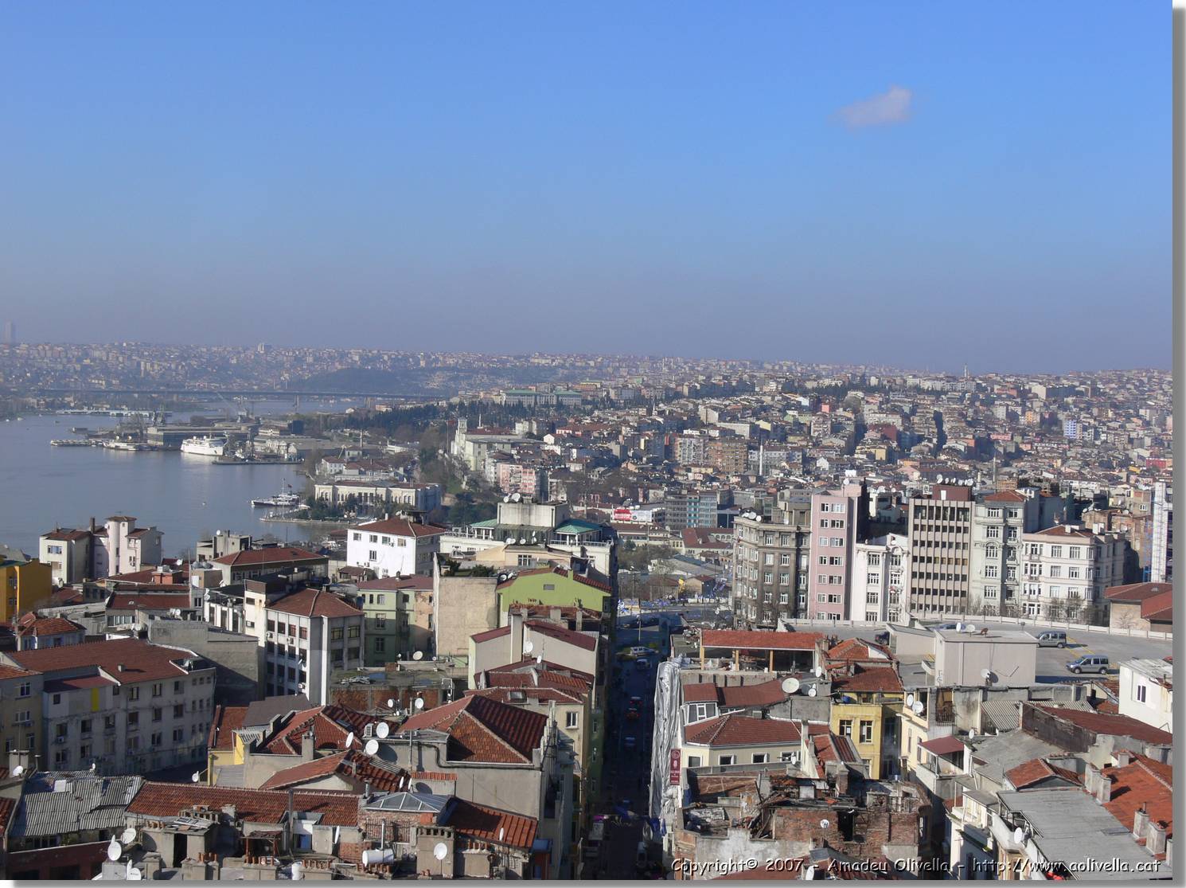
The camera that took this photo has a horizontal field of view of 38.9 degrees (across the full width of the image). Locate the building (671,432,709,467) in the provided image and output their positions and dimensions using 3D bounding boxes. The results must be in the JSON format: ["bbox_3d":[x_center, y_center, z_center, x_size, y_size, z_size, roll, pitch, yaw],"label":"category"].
[{"bbox_3d":[72.710,5.419,1261.966,26.000,24.420,14.000,1,3,-5],"label":"building"}]

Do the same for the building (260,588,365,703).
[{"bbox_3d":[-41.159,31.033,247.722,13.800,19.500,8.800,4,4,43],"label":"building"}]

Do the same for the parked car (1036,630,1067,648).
[{"bbox_3d":[51.548,22.093,191.144,4.200,1.820,1.730,2,3,0],"label":"parked car"}]

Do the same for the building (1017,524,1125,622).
[{"bbox_3d":[83.267,23.209,293.775,12.800,18.500,17.000,3,3,30],"label":"building"}]

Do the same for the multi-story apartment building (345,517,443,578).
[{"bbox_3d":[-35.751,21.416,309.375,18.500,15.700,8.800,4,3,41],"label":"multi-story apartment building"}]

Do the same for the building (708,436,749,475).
[{"bbox_3d":[93.884,7.197,1159.685,20.000,24.300,17.000,0,3,-26],"label":"building"}]

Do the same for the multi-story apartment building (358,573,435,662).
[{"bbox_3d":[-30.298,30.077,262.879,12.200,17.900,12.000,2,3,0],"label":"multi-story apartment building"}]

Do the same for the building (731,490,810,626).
[{"bbox_3d":[32.117,20.987,303.387,13.500,24.500,14.000,2,3,10],"label":"building"}]

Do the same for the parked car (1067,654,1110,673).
[{"bbox_3d":[52.019,23.110,176.851,4.280,1.820,1.790,1,3,-4],"label":"parked car"}]

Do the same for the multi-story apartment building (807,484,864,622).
[{"bbox_3d":[43.558,20.260,304.335,9.200,25.500,12.500,2,3,7],"label":"multi-story apartment building"}]

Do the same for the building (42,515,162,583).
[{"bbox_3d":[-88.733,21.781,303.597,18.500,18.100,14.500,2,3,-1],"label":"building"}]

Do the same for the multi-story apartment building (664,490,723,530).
[{"bbox_3d":[50.259,35.690,868.484,29.000,21.540,13.000,1,3,-3],"label":"multi-story apartment building"}]

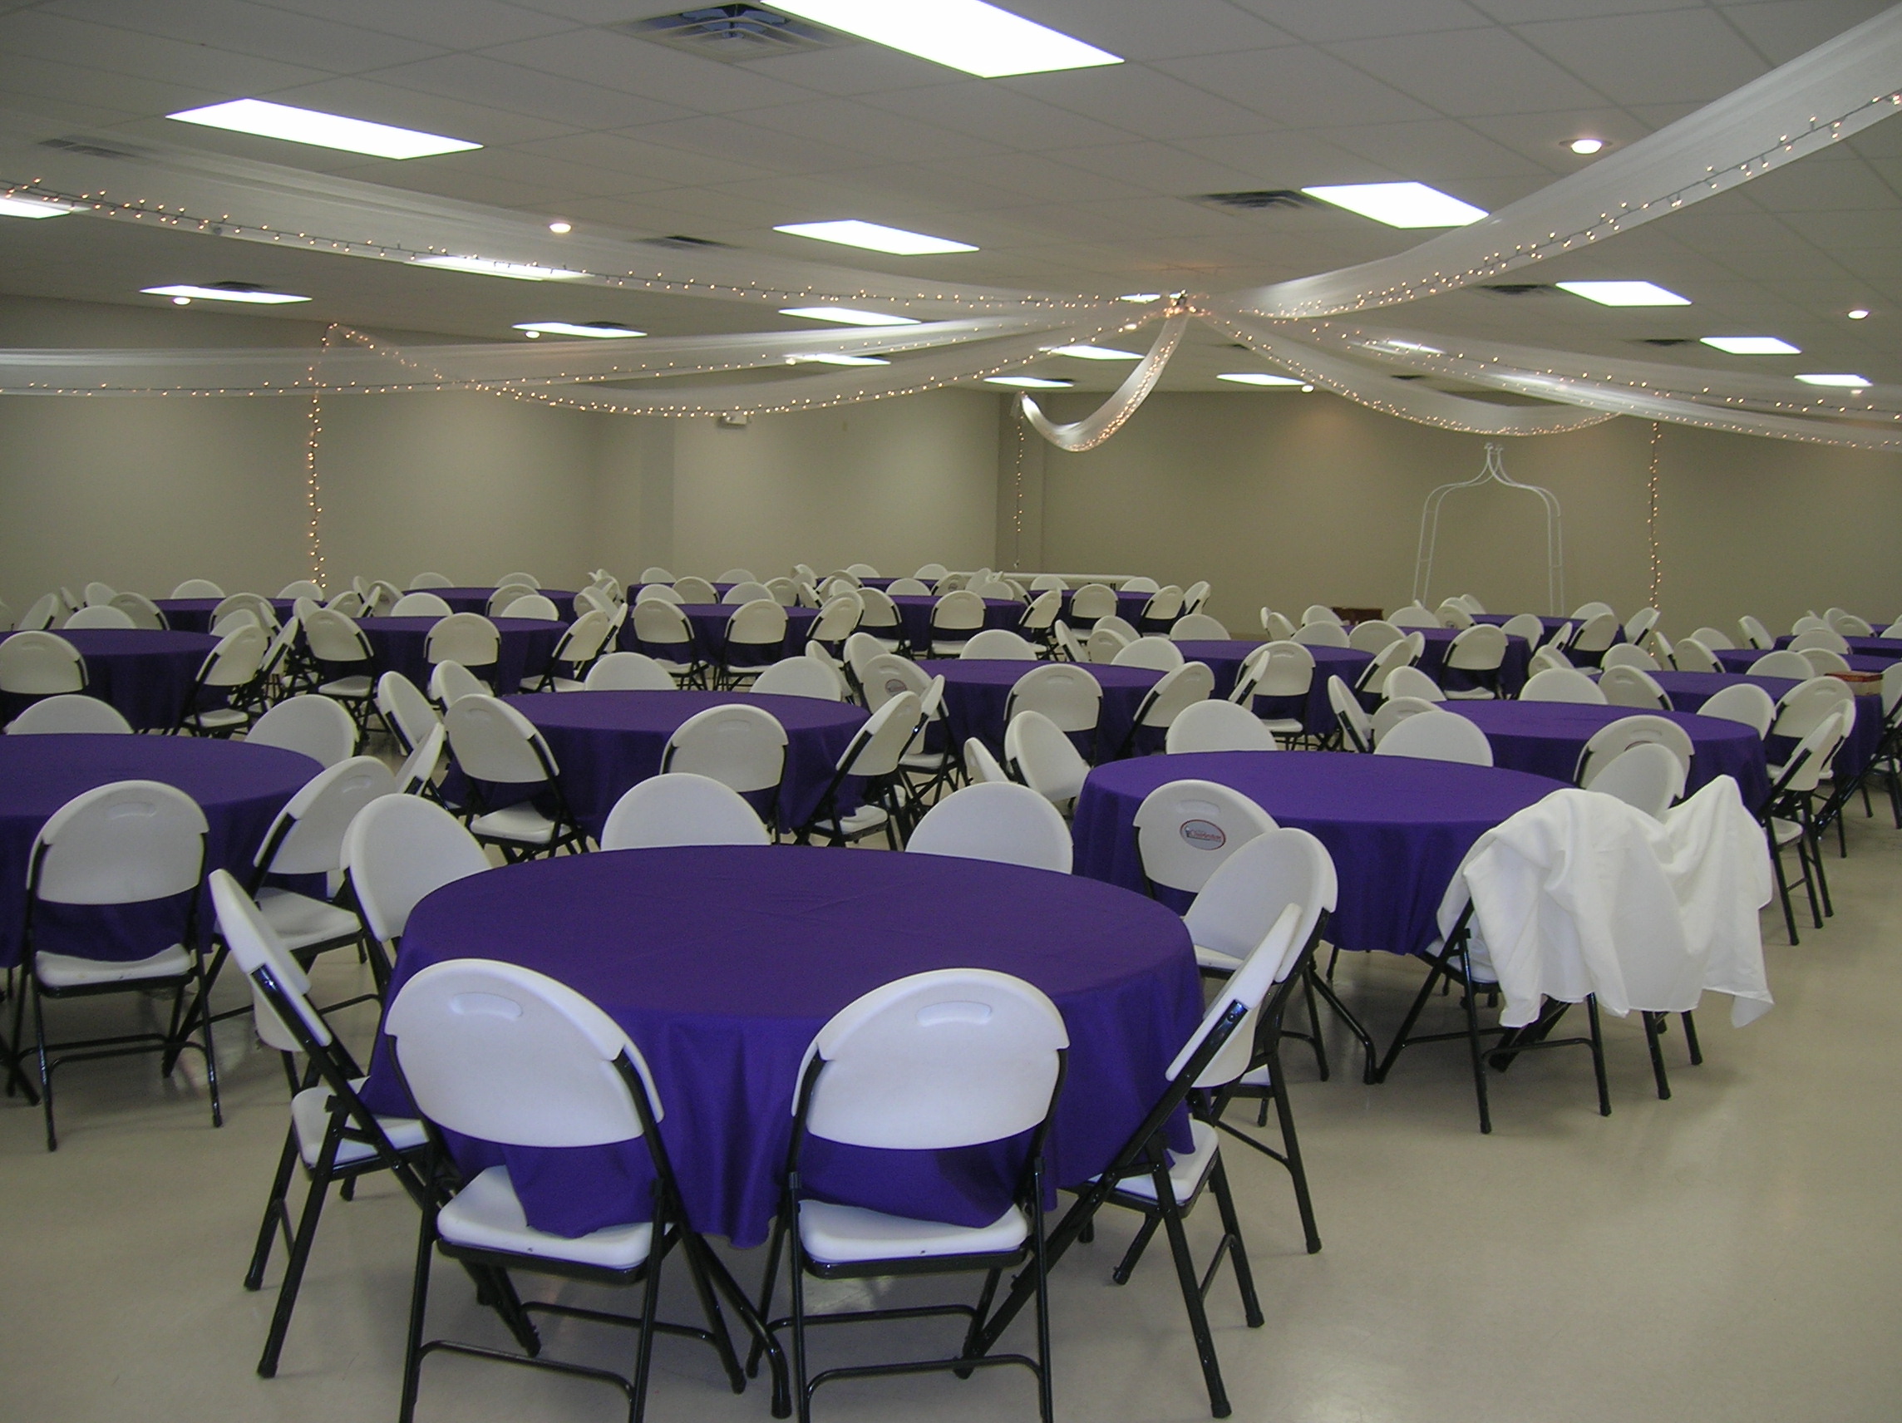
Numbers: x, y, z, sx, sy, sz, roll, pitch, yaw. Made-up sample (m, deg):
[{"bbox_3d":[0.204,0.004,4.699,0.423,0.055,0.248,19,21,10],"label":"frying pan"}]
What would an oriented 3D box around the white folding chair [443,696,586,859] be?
[{"bbox_3d":[-1.423,0.370,6.554,0.470,0.870,0.560,5,7,27],"label":"white folding chair"}]

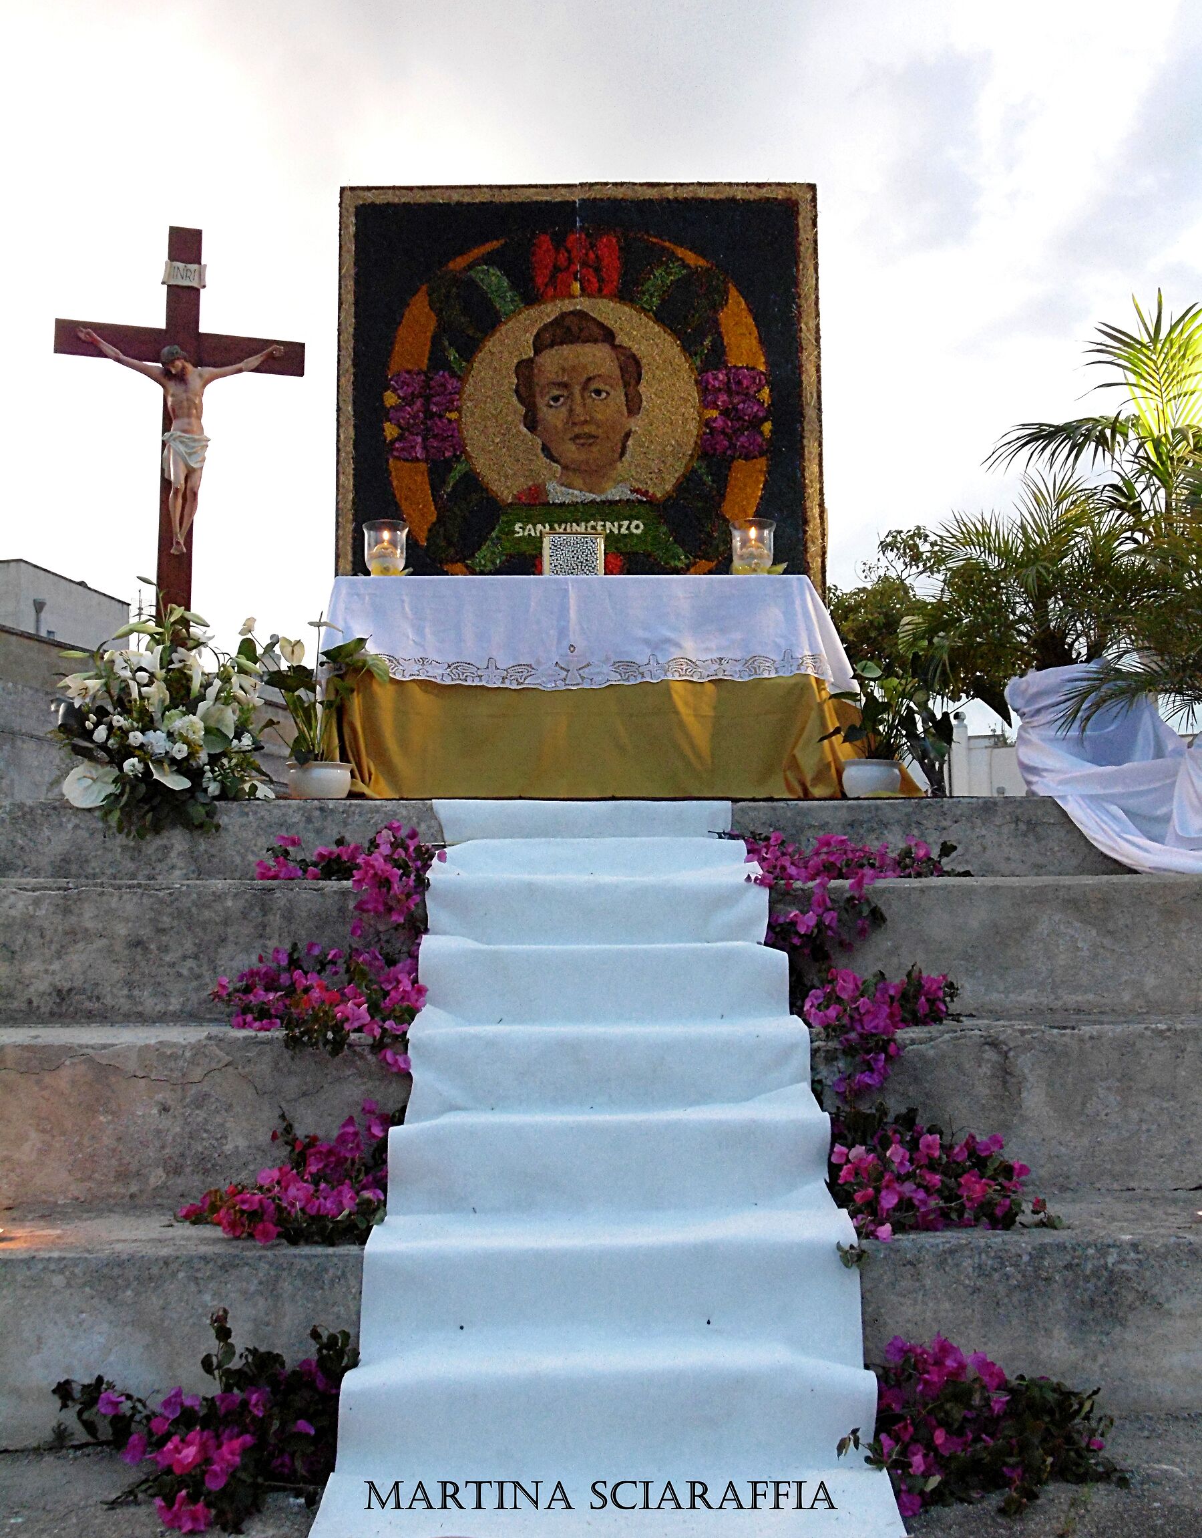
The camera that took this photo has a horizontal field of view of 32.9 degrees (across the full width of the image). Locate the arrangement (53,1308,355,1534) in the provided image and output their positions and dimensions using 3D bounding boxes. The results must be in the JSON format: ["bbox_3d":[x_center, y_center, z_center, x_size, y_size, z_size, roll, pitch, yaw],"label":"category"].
[{"bbox_3d":[-0.746,1.209,3.873,0.560,0.293,0.480,0,-6,-6],"label":"arrangement"}]

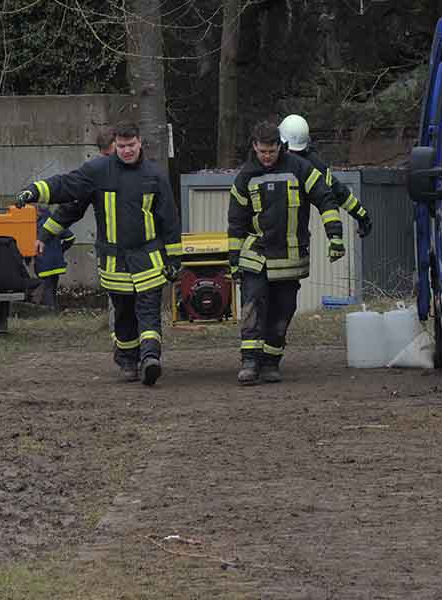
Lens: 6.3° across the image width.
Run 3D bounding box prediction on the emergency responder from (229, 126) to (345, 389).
[{"bbox_3d":[0.447,-0.314,27.600,0.820,1.810,0.550,0,1,-5],"label":"emergency responder"}]

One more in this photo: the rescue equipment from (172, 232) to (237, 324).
[{"bbox_3d":[-0.108,-0.143,28.150,0.460,0.640,0.750,0,1,-1],"label":"rescue equipment"}]

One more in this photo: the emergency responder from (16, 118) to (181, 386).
[{"bbox_3d":[-0.832,-0.315,27.700,1.120,1.810,0.580,0,1,0],"label":"emergency responder"}]

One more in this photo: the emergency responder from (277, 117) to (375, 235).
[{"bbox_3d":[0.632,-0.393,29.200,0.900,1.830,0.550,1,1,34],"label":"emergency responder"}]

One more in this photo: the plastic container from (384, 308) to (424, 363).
[{"bbox_3d":[1.343,0.287,30.100,0.280,0.420,0.290,0,1,0],"label":"plastic container"}]

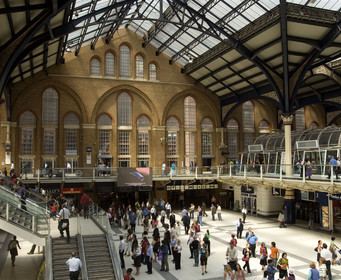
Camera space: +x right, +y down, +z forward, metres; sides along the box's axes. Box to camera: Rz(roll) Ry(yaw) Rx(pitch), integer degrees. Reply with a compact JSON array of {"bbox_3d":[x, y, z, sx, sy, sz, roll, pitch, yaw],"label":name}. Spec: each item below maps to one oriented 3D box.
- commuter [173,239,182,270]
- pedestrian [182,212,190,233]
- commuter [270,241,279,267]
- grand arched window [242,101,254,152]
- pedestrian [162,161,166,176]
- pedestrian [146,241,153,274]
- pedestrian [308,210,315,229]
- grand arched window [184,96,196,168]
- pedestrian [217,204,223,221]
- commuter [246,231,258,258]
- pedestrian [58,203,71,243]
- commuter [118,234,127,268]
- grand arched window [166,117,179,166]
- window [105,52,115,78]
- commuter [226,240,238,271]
[{"bbox_3d":[0.453,6.619,22.180,0.500,1.675,0.360,-1,-4,9],"label":"commuter"},{"bbox_3d":[1.406,7.202,32.967,0.580,1.780,0.380,0,-3,0],"label":"pedestrian"},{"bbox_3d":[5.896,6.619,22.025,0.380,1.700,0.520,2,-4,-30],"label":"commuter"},{"bbox_3d":[11.152,-1.816,55.130,1.850,7.606,0.300,1,-3,-19],"label":"grand arched window"},{"bbox_3d":[-0.667,3.177,42.546,0.400,1.695,0.480,1,-3,-19],"label":"pedestrian"},{"bbox_3d":[-1.152,6.628,21.539,0.400,1.740,0.500,1,-3,-14],"label":"pedestrian"},{"bbox_3d":[13.122,7.401,35.940,0.520,1.645,0.380,0,-3,6],"label":"pedestrian"},{"bbox_3d":[2.730,-1.054,52.810,1.740,9.890,0.300,1,-3,-19],"label":"grand arched window"},{"bbox_3d":[5.210,7.712,40.939,0.400,1.756,0.450,0,-4,-9],"label":"pedestrian"},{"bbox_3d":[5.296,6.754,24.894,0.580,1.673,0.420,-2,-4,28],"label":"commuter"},{"bbox_3d":[-4.801,3.806,17.548,0.570,1.740,0.520,1,-3,-19],"label":"pedestrian"},{"bbox_3d":[-2.779,6.558,22.567,0.420,1.889,0.500,2,-4,-30],"label":"commuter"},{"bbox_3d":[0.274,0.225,48.007,1.589,6.383,0.350,1,-3,-19],"label":"grand arched window"},{"bbox_3d":[-7.803,-9.714,49.663,1.210,3.100,0.300,1,-3,-19],"label":"window"},{"bbox_3d":[3.406,6.472,21.159,0.580,1.800,0.420,-1,-4,7],"label":"commuter"}]

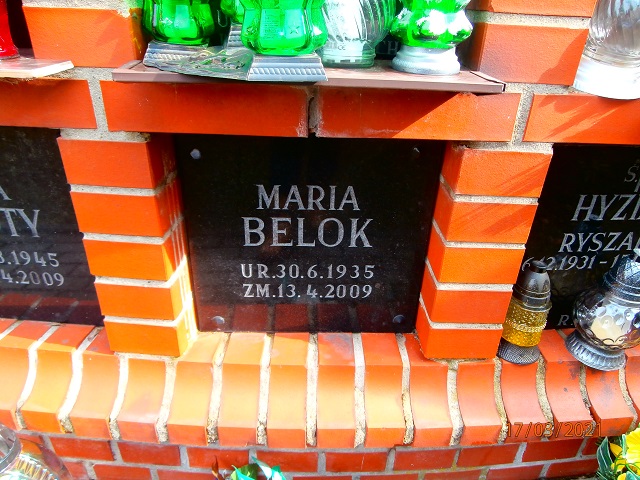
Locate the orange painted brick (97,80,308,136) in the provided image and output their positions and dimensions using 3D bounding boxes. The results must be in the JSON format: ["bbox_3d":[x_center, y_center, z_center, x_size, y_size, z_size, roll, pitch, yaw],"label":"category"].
[{"bbox_3d":[-0.140,-0.190,0.625,0.250,0.063,0.120,2,29,0],"label":"orange painted brick"}]

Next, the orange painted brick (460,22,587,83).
[{"bbox_3d":[0.255,-0.250,0.611,0.119,0.064,0.115,1,29,-2],"label":"orange painted brick"}]

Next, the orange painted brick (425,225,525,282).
[{"bbox_3d":[0.246,0.015,0.758,0.118,0.063,0.115,1,29,-2],"label":"orange painted brick"}]

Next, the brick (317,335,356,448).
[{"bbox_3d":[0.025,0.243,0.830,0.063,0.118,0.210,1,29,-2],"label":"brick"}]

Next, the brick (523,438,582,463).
[{"bbox_3d":[0.441,0.376,0.944,0.117,0.060,0.125,-2,29,-6],"label":"brick"}]

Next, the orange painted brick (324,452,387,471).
[{"bbox_3d":[0.070,0.401,0.950,0.118,0.060,0.125,1,29,-2],"label":"orange painted brick"}]

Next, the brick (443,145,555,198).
[{"bbox_3d":[0.243,-0.137,0.710,0.120,0.063,0.200,0,29,-3],"label":"brick"}]

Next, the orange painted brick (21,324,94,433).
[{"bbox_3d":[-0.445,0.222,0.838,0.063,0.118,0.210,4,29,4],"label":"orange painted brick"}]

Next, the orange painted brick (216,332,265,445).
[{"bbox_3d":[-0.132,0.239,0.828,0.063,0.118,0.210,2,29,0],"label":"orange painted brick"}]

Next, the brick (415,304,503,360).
[{"bbox_3d":[0.242,0.147,0.832,0.118,0.063,0.115,1,29,-2],"label":"brick"}]

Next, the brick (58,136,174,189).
[{"bbox_3d":[-0.275,-0.147,0.700,0.120,0.063,0.200,3,29,3],"label":"brick"}]

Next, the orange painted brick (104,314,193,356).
[{"bbox_3d":[-0.288,0.136,0.811,0.118,0.063,0.115,3,29,2],"label":"orange painted brick"}]

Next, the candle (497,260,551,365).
[{"bbox_3d":[0.349,0.117,0.781,0.080,0.172,0.080,1,29,-1],"label":"candle"}]

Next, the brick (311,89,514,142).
[{"bbox_3d":[0.124,-0.189,0.642,0.256,0.064,0.115,0,29,-3],"label":"brick"}]

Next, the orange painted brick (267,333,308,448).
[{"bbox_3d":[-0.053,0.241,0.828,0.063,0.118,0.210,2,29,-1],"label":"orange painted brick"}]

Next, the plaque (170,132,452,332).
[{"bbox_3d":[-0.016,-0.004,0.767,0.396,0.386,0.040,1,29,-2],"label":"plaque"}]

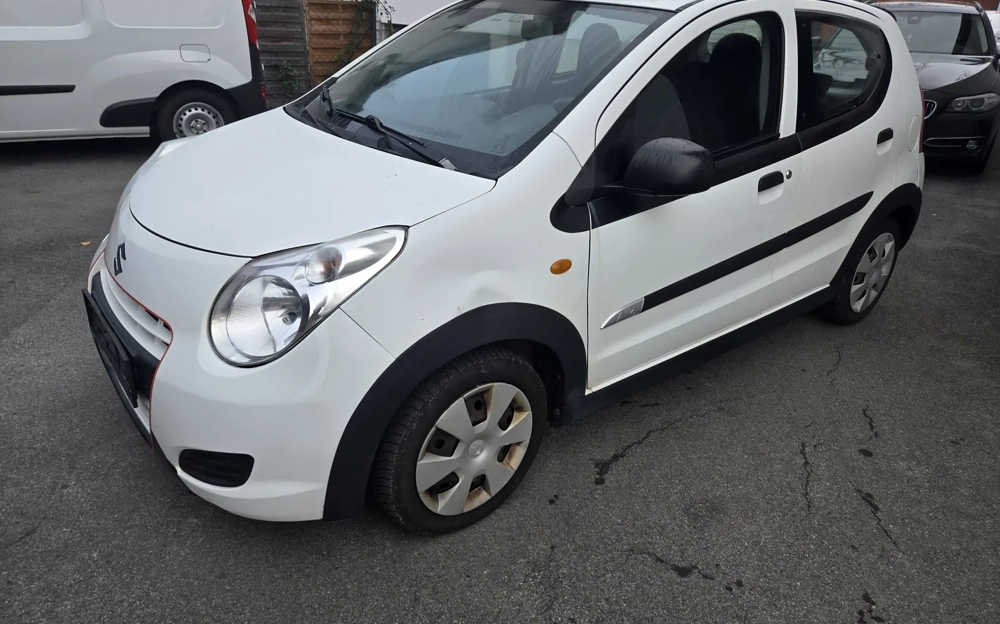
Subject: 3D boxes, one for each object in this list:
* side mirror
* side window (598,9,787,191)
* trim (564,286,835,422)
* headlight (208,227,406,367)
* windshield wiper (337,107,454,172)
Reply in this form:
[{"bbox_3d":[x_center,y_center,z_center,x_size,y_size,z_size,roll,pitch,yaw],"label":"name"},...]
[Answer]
[{"bbox_3d":[0.462,-0.389,1.795,0.150,0.165,0.190,-17,31,-35],"label":"side mirror"},{"bbox_3d":[0.624,-0.685,2.060,1.010,0.472,0.050,-17,15,-35],"label":"side window"},{"bbox_3d":[0.817,0.126,2.482,1.580,0.115,0.070,-17,31,-35],"label":"trim"},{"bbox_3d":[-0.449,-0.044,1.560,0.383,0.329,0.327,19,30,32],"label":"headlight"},{"bbox_3d":[-0.326,-0.529,1.964,0.080,0.060,0.768,-28,39,-23],"label":"windshield wiper"}]

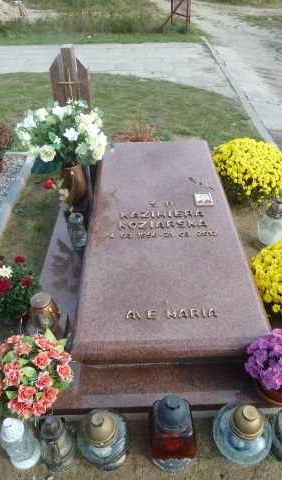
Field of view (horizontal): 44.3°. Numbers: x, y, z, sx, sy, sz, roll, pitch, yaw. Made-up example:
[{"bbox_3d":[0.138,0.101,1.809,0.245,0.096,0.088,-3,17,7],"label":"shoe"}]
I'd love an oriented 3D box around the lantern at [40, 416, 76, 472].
[{"bbox_3d":[-0.258,0.623,1.082,0.104,0.287,0.104,-1,41,0],"label":"lantern"}]

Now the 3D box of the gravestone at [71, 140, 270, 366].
[{"bbox_3d":[0.105,-0.106,1.829,0.700,0.171,1.598,-1,41,0],"label":"gravestone"}]

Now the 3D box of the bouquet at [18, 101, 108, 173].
[{"bbox_3d":[-0.424,-0.536,1.849,0.488,0.378,0.451,-1,41,0],"label":"bouquet"}]

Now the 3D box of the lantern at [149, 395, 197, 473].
[{"bbox_3d":[0.097,0.584,1.068,0.146,0.348,0.146,-1,41,0],"label":"lantern"}]

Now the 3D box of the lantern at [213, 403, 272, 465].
[{"bbox_3d":[0.344,0.607,1.134,0.192,0.217,0.192,-1,41,0],"label":"lantern"}]

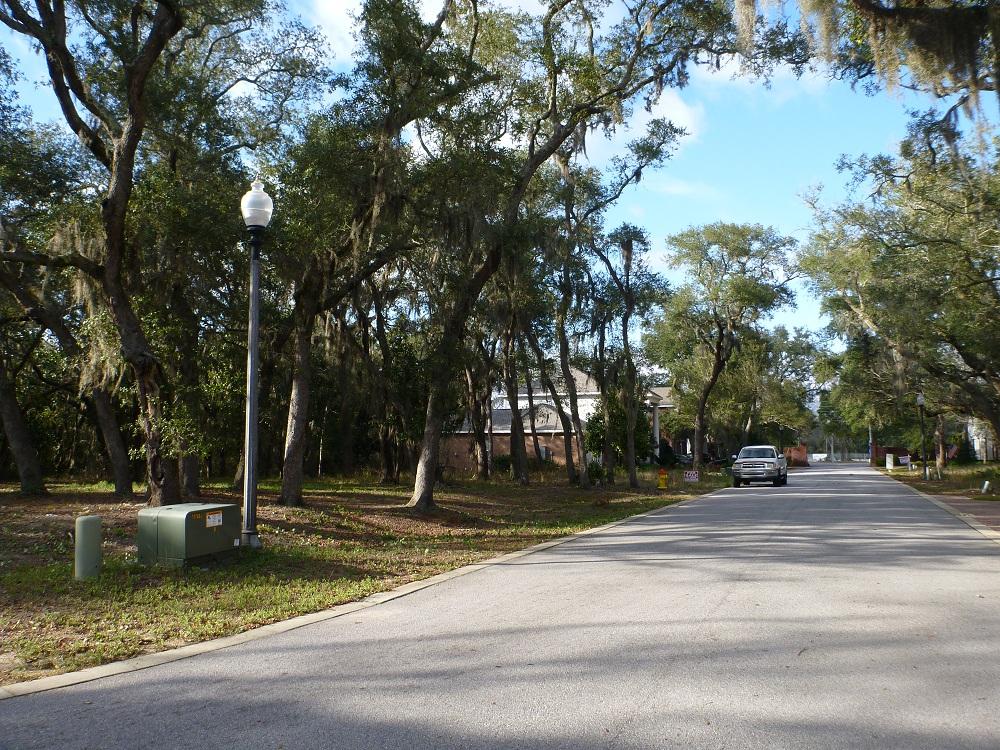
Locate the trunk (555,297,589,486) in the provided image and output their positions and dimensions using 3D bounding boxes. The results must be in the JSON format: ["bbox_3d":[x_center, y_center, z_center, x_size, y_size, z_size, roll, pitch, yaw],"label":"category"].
[{"bbox_3d":[2.831,0.602,31.585,1.241,7.438,0.800,-1,-6,5],"label":"trunk"}]

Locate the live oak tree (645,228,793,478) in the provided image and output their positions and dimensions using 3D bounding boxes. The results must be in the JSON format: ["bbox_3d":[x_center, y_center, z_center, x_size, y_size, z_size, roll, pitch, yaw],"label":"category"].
[{"bbox_3d":[14.905,-2.041,54.433,9.658,16.818,9.500,-2,-6,15],"label":"live oak tree"}]

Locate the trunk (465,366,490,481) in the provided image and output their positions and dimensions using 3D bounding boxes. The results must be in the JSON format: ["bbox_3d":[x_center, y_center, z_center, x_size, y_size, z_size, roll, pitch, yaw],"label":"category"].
[{"bbox_3d":[-1.139,2.436,40.956,1.317,5.765,0.900,0,-5,-2],"label":"trunk"}]

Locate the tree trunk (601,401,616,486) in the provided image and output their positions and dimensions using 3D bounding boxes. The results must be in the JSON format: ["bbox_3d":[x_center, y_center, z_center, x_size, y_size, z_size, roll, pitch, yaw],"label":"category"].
[{"bbox_3d":[4.411,2.776,32.882,0.647,3.483,0.500,-1,-6,8],"label":"tree trunk"}]

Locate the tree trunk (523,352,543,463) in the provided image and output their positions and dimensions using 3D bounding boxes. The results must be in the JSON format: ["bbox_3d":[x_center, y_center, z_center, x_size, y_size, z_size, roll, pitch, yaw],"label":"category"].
[{"bbox_3d":[1.865,1.732,45.039,1.223,6.464,0.700,-1,-5,2],"label":"tree trunk"}]

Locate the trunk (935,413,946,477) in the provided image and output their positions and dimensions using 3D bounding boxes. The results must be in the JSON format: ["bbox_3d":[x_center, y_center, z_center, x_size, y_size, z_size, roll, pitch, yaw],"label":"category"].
[{"bbox_3d":[27.390,4.314,50.297,0.600,3.963,0.550,-3,-6,28],"label":"trunk"}]

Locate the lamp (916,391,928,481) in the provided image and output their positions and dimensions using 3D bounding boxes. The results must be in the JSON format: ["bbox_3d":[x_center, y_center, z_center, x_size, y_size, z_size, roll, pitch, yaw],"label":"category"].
[{"bbox_3d":[23.591,3.365,45.167,0.470,5.010,0.450,-3,-6,27],"label":"lamp"}]

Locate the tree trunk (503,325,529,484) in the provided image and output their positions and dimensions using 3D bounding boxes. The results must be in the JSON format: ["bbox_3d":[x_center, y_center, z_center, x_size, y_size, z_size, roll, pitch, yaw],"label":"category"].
[{"bbox_3d":[0.671,1.245,35.041,1.125,6.938,0.800,-1,-5,1],"label":"tree trunk"}]

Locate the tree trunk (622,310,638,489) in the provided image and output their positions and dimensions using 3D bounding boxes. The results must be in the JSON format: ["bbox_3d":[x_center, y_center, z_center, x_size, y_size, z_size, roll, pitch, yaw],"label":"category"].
[{"bbox_3d":[5.008,0.983,31.045,0.605,6.687,0.500,-1,-6,9],"label":"tree trunk"}]

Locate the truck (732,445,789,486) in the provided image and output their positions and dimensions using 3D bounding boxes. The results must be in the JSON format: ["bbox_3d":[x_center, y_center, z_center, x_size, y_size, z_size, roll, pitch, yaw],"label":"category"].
[{"bbox_3d":[11.913,4.141,36.885,1.950,1.800,5.500,-3,-6,24],"label":"truck"}]

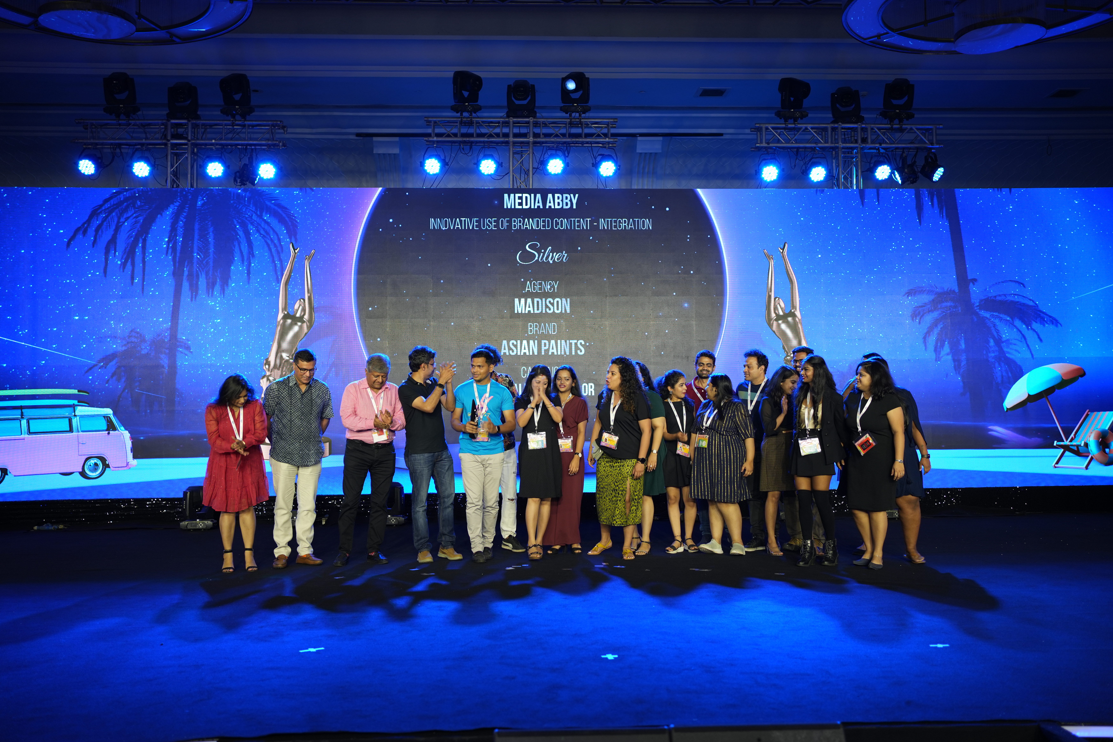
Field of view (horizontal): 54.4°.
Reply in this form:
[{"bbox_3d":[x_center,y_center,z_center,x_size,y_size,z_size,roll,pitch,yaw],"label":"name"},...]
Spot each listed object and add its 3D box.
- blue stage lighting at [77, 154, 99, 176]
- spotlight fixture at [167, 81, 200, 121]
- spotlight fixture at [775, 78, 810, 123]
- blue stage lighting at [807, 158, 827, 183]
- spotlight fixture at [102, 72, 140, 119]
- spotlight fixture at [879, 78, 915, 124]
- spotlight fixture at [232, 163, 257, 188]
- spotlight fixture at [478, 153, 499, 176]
[{"bbox_3d":[-5.461,-2.399,12.613,0.250,0.260,0.240,-1,23,1],"label":"blue stage lighting"},{"bbox_3d":[-4.412,-3.189,12.791,0.370,0.430,0.310,0,-2,-10],"label":"spotlight fixture"},{"bbox_3d":[2.831,-3.245,13.000,0.370,0.460,0.350,-3,-3,44],"label":"spotlight fixture"},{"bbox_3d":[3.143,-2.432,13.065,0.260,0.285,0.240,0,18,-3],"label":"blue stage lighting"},{"bbox_3d":[-5.120,-3.239,12.723,0.370,0.500,0.310,0,-2,-3],"label":"spotlight fixture"},{"bbox_3d":[4.108,-3.252,13.050,0.360,0.470,0.360,-1,-2,19],"label":"spotlight fixture"},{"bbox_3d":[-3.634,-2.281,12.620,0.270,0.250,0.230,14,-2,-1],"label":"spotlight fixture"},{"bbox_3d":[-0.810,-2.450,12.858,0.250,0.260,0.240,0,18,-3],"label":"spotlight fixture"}]

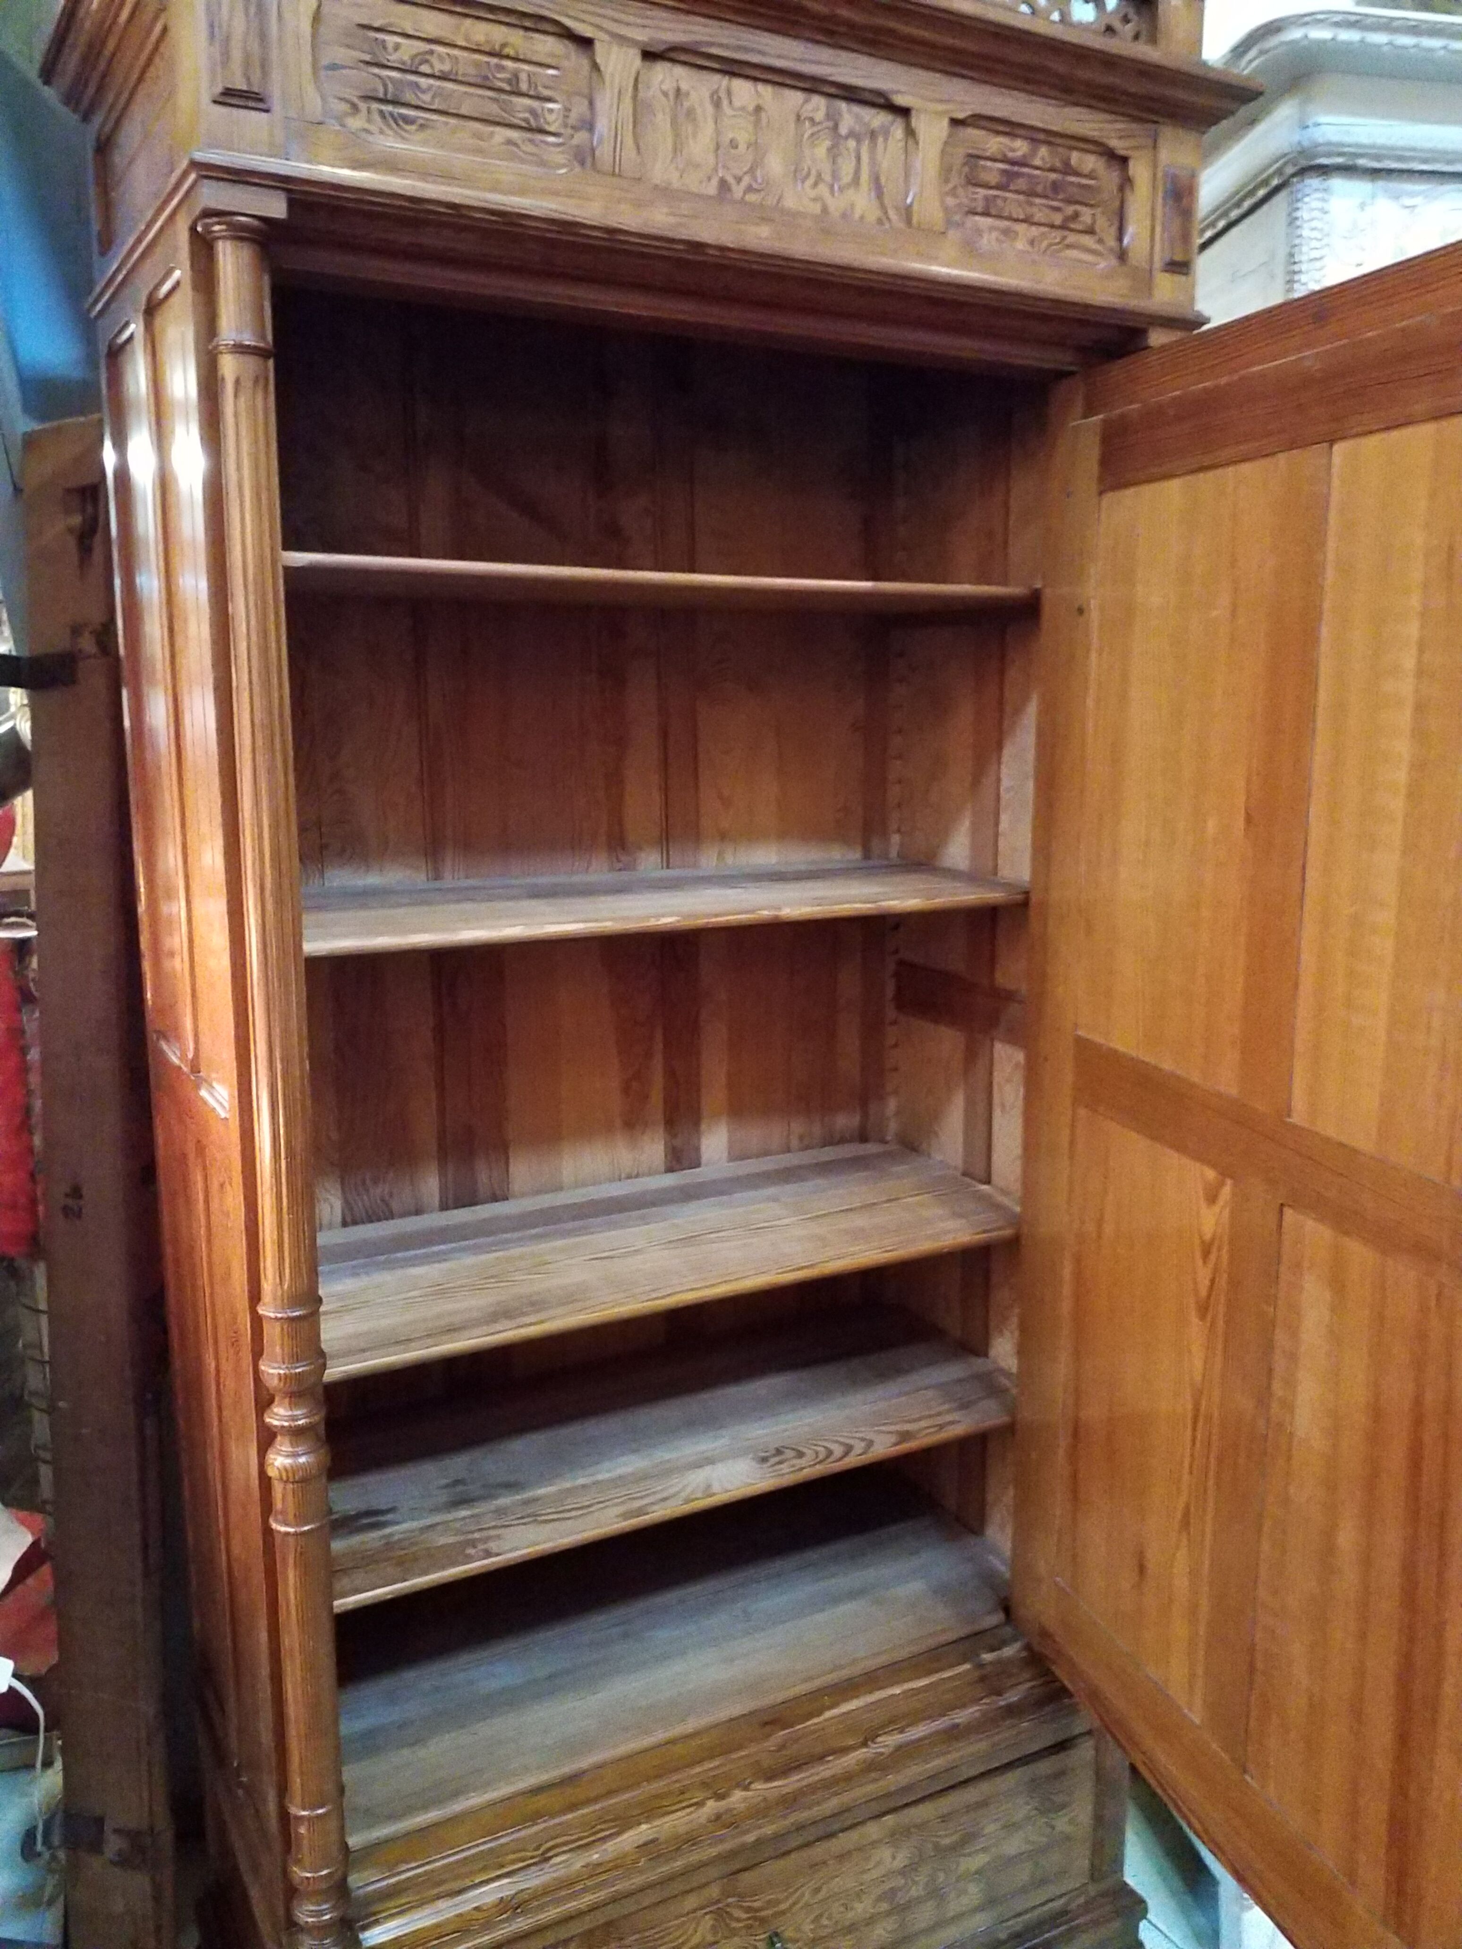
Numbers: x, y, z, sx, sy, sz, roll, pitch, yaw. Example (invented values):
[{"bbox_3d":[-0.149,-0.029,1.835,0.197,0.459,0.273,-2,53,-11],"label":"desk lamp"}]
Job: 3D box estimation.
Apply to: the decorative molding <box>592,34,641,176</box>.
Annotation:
[{"bbox_3d":[-0.091,-0.703,1.238,0.041,0.098,0.018,-5,11,-27],"label":"decorative molding"}]

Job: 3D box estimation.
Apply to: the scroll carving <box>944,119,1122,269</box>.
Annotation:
[{"bbox_3d":[0.290,-0.736,1.440,0.217,0.097,0.018,-5,11,-27],"label":"scroll carving"}]

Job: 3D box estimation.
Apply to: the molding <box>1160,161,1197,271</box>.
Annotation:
[{"bbox_3d":[0.450,-0.751,1.511,0.042,0.098,0.018,-5,11,-27],"label":"molding"}]

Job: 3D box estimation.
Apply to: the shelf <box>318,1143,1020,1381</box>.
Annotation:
[{"bbox_3d":[-0.073,0.301,1.701,0.854,0.021,0.373,-5,11,-27],"label":"shelf"}]

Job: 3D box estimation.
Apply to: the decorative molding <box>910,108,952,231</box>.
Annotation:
[{"bbox_3d":[0.181,-0.728,1.380,0.041,0.098,0.018,-5,11,-27],"label":"decorative molding"}]

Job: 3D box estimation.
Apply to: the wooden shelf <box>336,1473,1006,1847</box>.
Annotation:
[{"bbox_3d":[-0.072,0.765,1.780,0.854,0.021,0.373,-5,11,-27],"label":"wooden shelf"}]

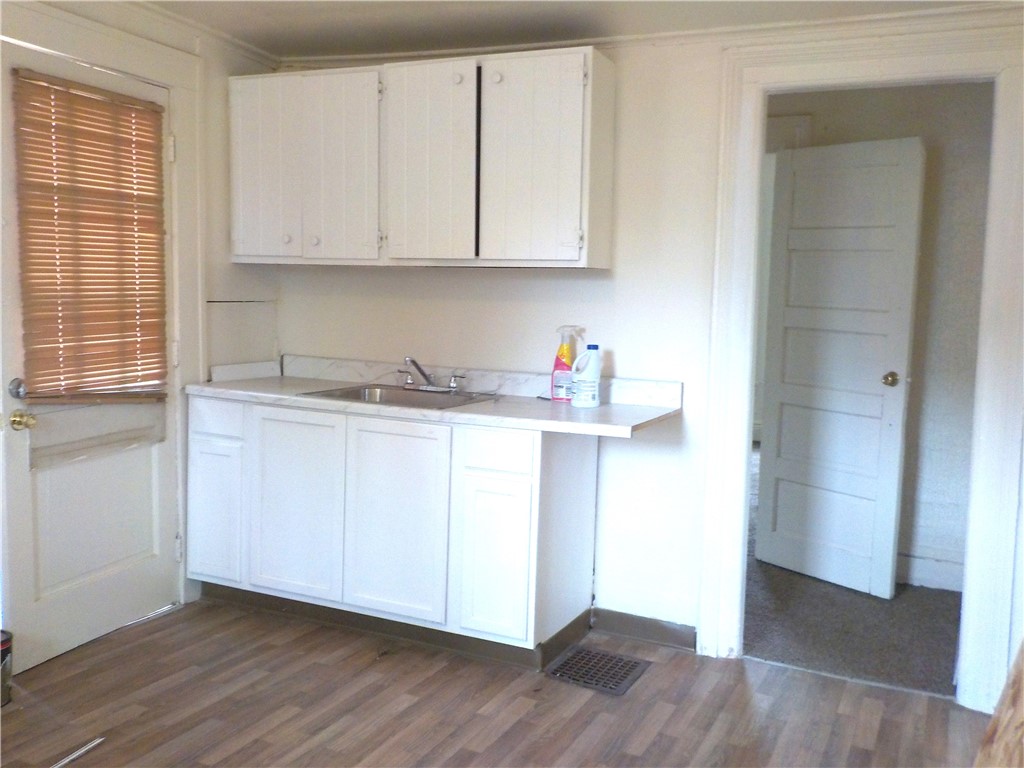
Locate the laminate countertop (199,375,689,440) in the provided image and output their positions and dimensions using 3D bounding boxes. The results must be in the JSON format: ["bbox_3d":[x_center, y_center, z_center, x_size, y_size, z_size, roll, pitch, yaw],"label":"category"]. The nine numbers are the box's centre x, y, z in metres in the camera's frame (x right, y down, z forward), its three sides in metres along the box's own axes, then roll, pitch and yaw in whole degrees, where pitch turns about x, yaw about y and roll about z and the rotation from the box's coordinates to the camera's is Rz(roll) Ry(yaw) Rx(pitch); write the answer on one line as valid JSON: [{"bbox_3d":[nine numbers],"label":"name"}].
[{"bbox_3d":[-0.338,0.069,3.460,1.871,0.039,0.615,4,6,25],"label":"laminate countertop"}]

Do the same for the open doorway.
[{"bbox_3d":[1.224,0.022,3.111,0.706,2.036,0.126,4,6,25],"label":"open doorway"}]

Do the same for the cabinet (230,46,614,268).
[{"bbox_3d":[-0.414,-0.868,3.611,1.638,0.771,0.265,4,6,25],"label":"cabinet"}]

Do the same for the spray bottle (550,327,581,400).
[{"bbox_3d":[0.213,-0.076,3.403,0.124,0.291,0.060,4,6,25],"label":"spray bottle"}]

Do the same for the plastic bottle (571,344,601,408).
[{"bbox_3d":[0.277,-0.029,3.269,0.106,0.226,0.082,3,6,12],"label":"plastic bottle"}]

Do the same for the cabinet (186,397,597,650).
[{"bbox_3d":[-0.497,0.469,3.583,1.560,0.790,0.590,4,6,25],"label":"cabinet"}]

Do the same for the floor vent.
[{"bbox_3d":[0.313,1.009,3.162,0.294,0.012,0.335,4,6,25],"label":"floor vent"}]

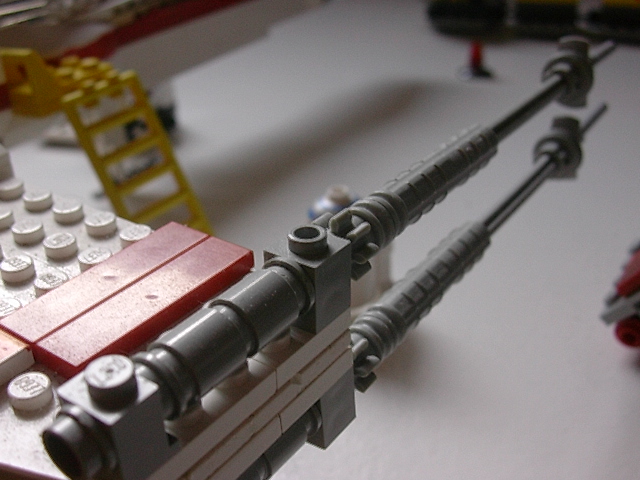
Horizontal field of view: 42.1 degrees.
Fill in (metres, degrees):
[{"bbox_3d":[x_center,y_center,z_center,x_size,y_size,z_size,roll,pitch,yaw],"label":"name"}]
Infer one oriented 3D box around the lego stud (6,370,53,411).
[{"bbox_3d":[-0.034,0.018,0.098,0.005,0.002,0.005,-1,30,1],"label":"lego stud"}]

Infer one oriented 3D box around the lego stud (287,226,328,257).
[{"bbox_3d":[-0.002,0.000,0.103,0.005,0.002,0.005,-1,30,1],"label":"lego stud"}]

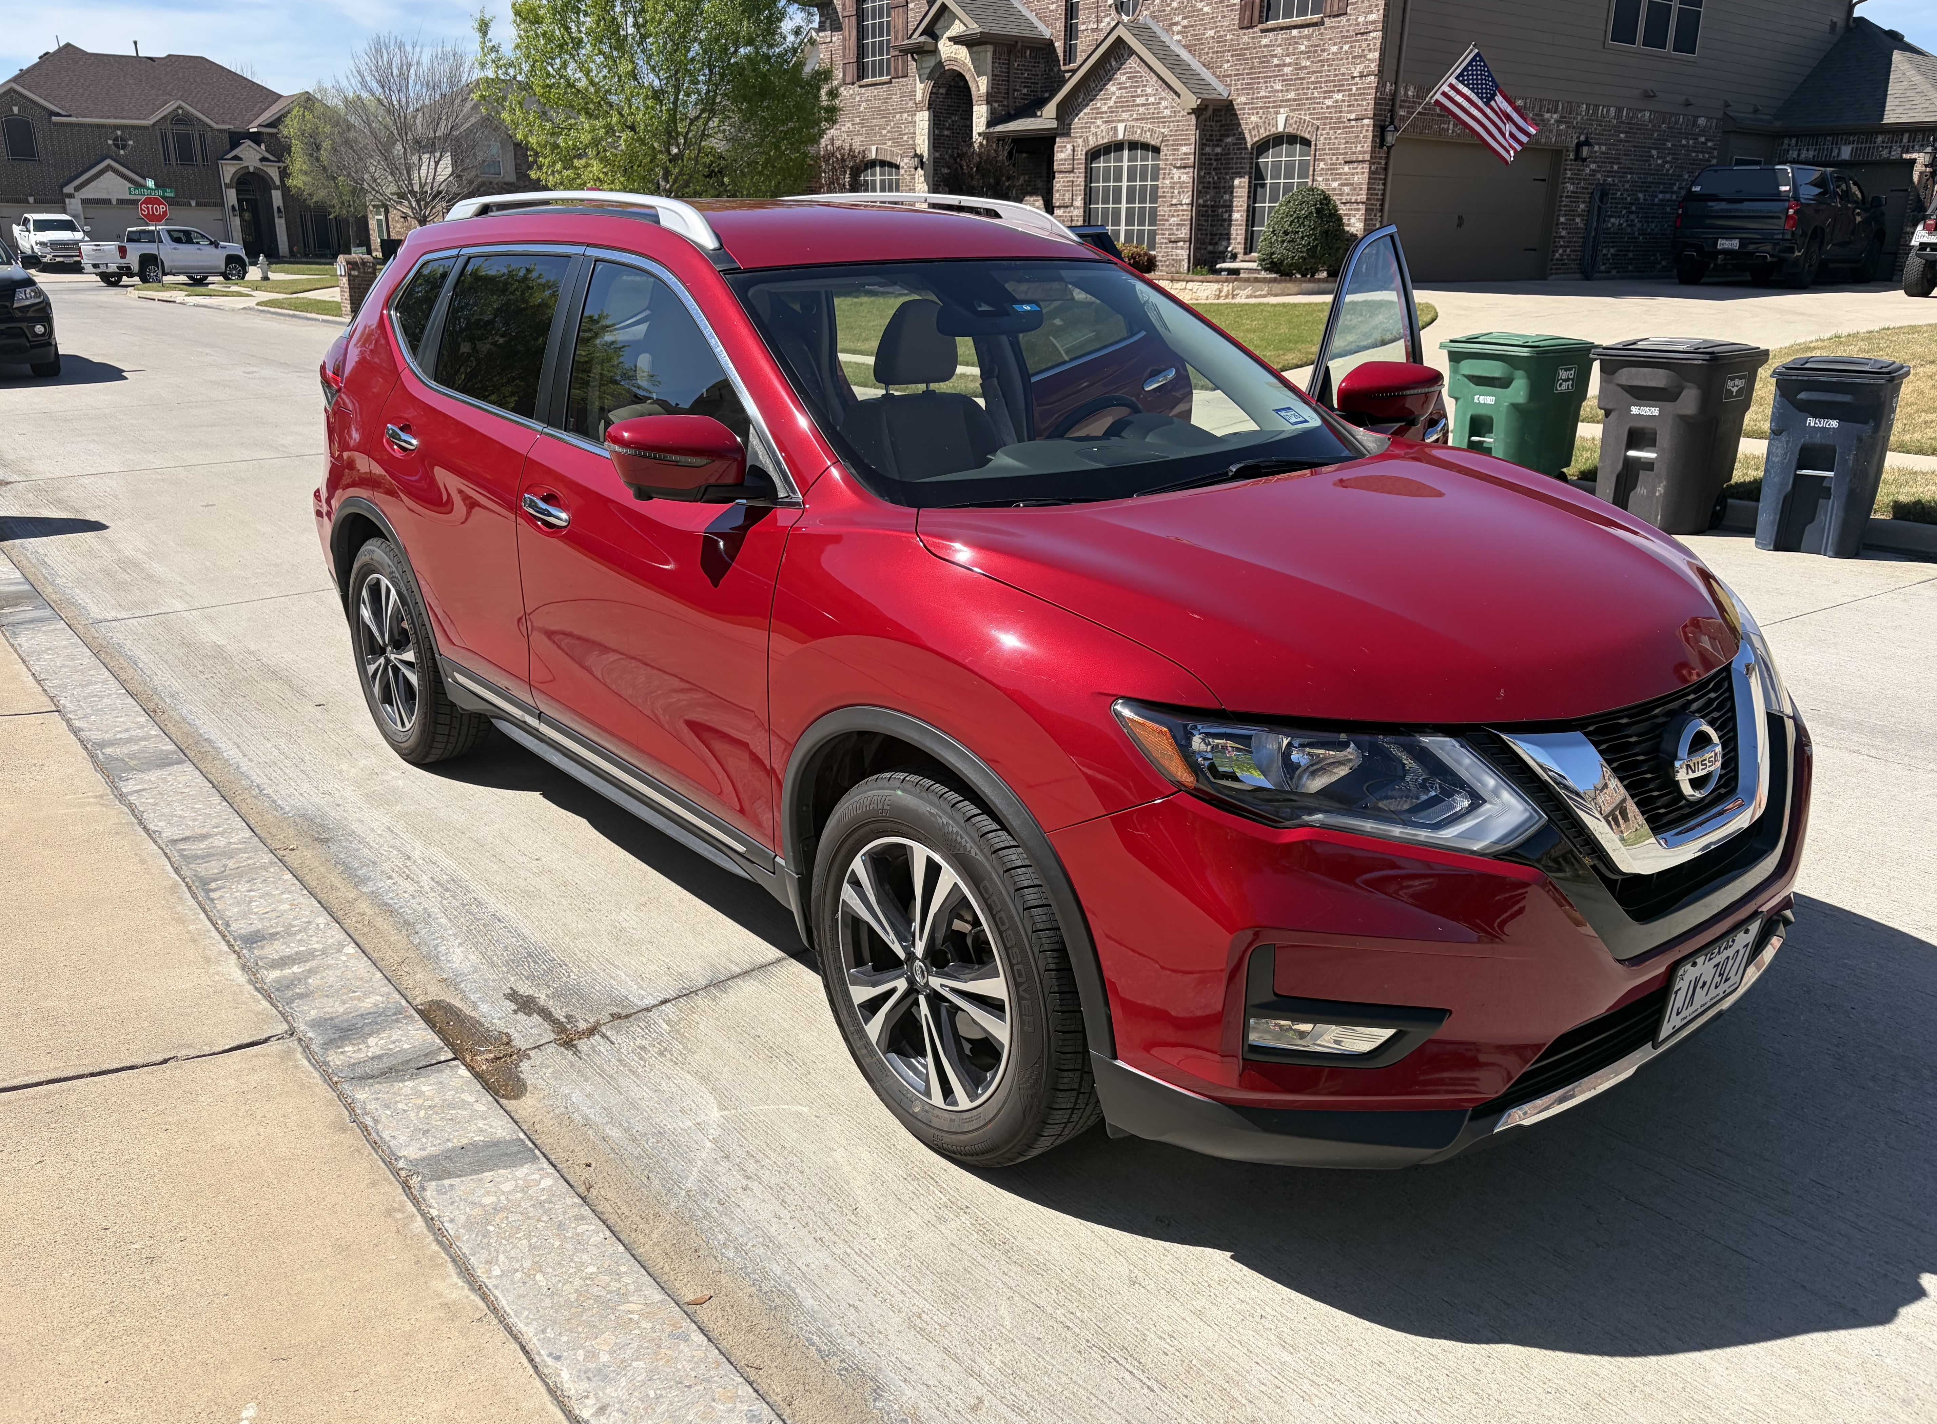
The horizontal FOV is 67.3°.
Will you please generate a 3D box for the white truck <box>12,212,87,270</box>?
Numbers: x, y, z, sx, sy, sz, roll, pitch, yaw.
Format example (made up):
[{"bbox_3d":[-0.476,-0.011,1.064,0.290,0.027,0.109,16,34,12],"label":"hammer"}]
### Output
[{"bbox_3d":[-34.401,-17.670,54.712,2.100,1.980,5.900,-13,22,-37],"label":"white truck"}]

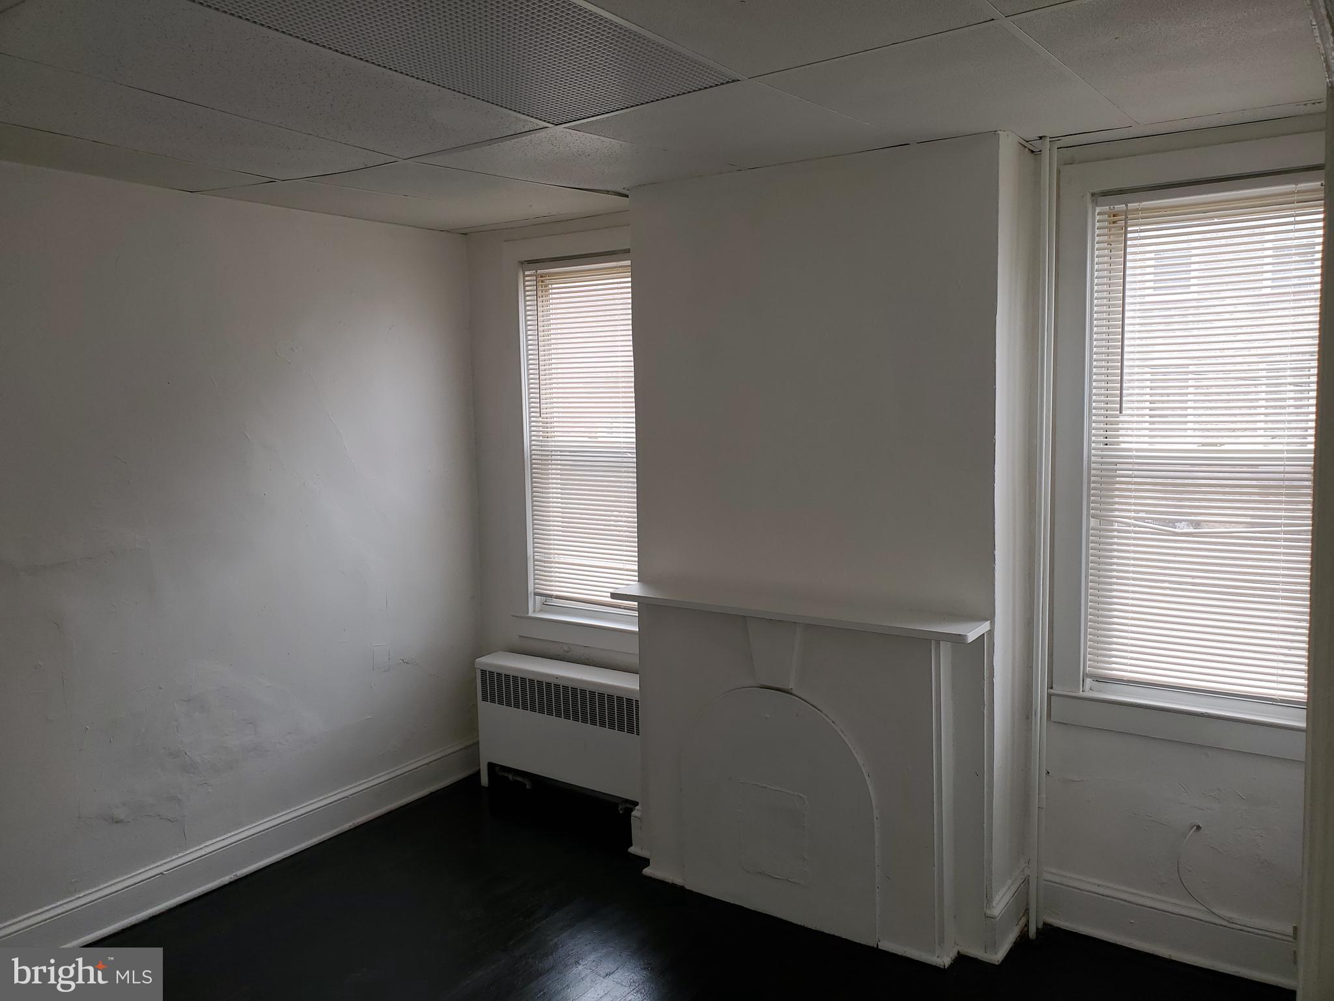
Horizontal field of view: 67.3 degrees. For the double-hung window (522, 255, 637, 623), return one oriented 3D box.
[{"bbox_3d":[-0.334,-0.261,4.368,0.680,1.570,0.100,3,7,35],"label":"double-hung window"}]

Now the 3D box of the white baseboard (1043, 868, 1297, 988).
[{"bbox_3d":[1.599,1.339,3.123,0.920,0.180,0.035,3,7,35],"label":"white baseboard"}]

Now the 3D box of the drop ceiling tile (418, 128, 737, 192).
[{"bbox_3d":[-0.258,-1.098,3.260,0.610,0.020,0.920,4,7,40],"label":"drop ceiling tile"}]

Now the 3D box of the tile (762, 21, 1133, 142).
[{"bbox_3d":[0.788,-1.063,2.659,0.610,0.020,1.130,3,7,38],"label":"tile"}]

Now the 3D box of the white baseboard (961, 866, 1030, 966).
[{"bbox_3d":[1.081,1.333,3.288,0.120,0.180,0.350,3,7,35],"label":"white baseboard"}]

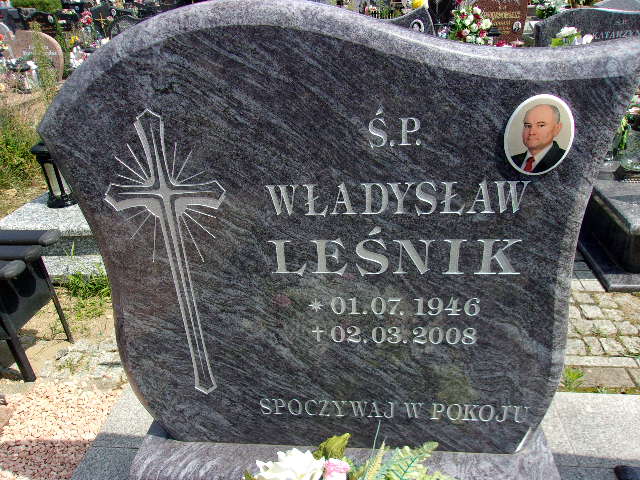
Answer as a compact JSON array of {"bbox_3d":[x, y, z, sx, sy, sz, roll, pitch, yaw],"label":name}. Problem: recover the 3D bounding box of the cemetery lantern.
[{"bbox_3d":[-1.222,-0.311,2.283,0.150,0.315,0.150,0,29,6],"label":"cemetery lantern"}]

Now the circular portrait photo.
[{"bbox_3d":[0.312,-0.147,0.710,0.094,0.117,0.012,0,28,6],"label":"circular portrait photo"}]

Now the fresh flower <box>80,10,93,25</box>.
[{"bbox_3d":[-3.415,-3.254,7.300,0.180,0.200,0.180,0,29,6],"label":"fresh flower"}]

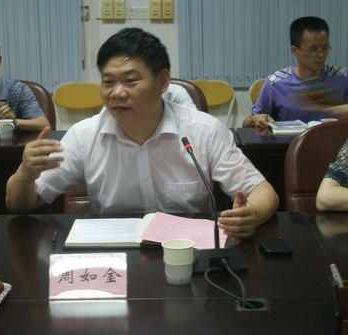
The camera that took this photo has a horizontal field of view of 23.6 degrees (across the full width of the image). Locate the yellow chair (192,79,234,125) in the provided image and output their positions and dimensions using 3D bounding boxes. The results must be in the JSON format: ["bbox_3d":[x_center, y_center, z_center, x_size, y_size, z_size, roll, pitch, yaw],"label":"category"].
[{"bbox_3d":[0.203,-0.163,5.804,0.460,0.800,0.480,-1,12,0],"label":"yellow chair"}]

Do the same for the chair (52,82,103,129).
[{"bbox_3d":[-0.627,-0.140,5.736,0.460,0.800,0.480,-1,12,0],"label":"chair"}]

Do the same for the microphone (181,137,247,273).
[{"bbox_3d":[0.099,0.084,2.079,0.152,0.305,0.190,-2,12,-8],"label":"microphone"}]

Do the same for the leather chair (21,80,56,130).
[{"bbox_3d":[-0.922,0.089,4.200,0.620,0.970,0.640,-1,12,0],"label":"leather chair"}]

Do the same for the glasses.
[{"bbox_3d":[0.694,-0.589,4.168,0.138,0.042,0.135,-10,25,-39],"label":"glasses"}]

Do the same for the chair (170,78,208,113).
[{"bbox_3d":[-0.123,0.069,4.259,0.620,0.970,0.640,-1,12,0],"label":"chair"}]

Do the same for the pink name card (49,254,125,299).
[{"bbox_3d":[-0.189,0.238,1.873,0.170,0.091,0.075,-1,12,0],"label":"pink name card"}]

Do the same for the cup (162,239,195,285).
[{"bbox_3d":[0.012,0.223,1.942,0.076,0.088,0.076,-1,12,0],"label":"cup"}]

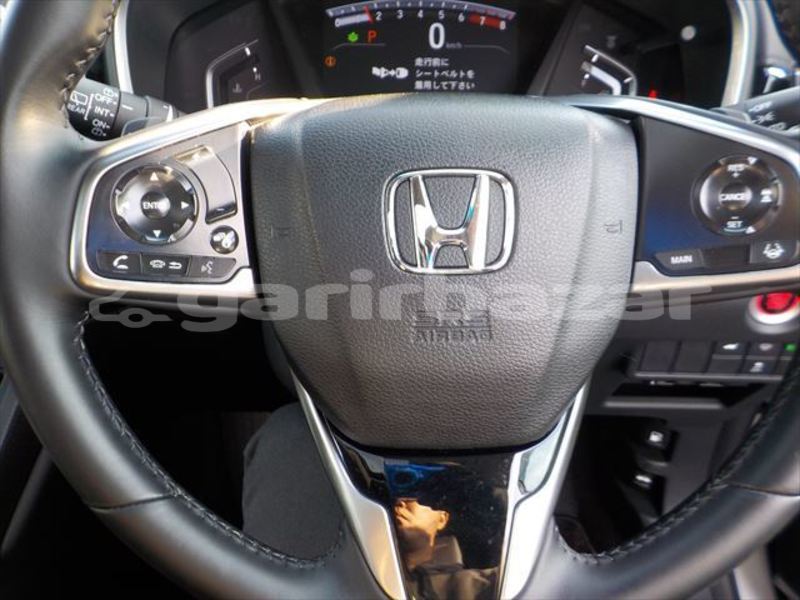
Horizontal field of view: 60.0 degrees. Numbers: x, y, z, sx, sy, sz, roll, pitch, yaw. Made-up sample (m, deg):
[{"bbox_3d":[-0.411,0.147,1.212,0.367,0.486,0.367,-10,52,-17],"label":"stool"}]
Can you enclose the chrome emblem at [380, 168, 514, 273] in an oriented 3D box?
[{"bbox_3d":[0.021,-0.033,0.295,0.056,0.046,0.007,0,-5,0],"label":"chrome emblem"}]

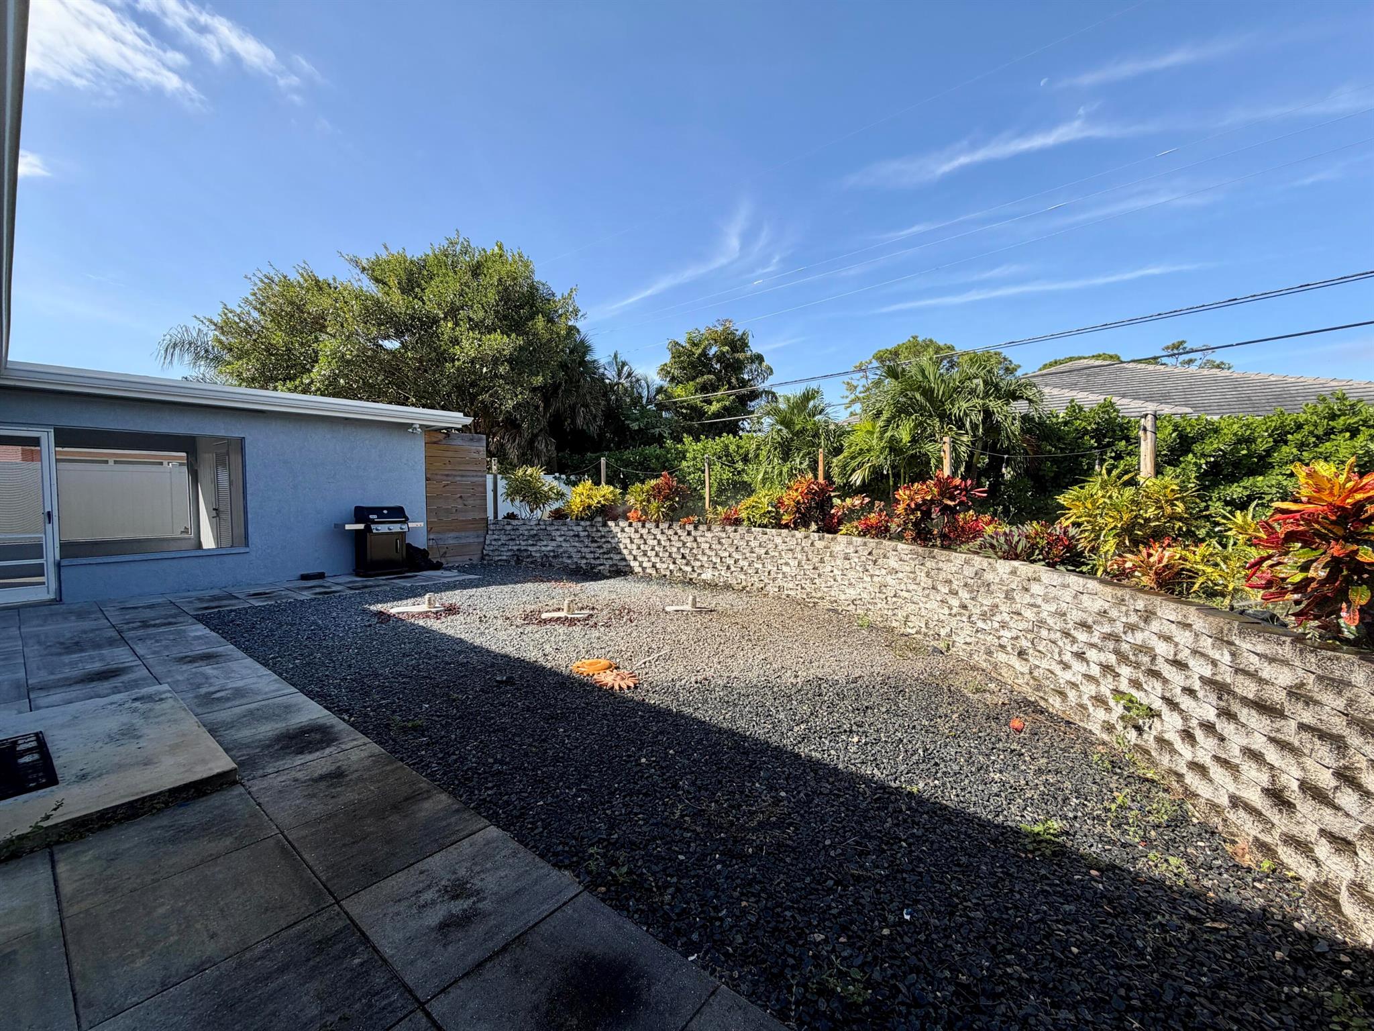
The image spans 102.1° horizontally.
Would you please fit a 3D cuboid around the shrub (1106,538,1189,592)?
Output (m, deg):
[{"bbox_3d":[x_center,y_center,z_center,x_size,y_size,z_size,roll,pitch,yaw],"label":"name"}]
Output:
[{"bbox_3d":[2.905,0.297,3.507,0.420,0.304,0.420,3,3,40],"label":"shrub"}]

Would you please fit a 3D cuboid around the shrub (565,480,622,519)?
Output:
[{"bbox_3d":[-1.813,-0.283,10.850,1.100,0.820,0.950,0,3,-9],"label":"shrub"}]

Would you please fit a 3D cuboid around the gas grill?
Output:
[{"bbox_3d":[-5.061,0.447,9.209,0.650,1.140,1.250,3,4,43],"label":"gas grill"}]

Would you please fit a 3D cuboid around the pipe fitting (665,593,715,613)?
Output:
[{"bbox_3d":[0.023,1.036,6.706,0.570,0.190,0.280,0,3,0],"label":"pipe fitting"}]

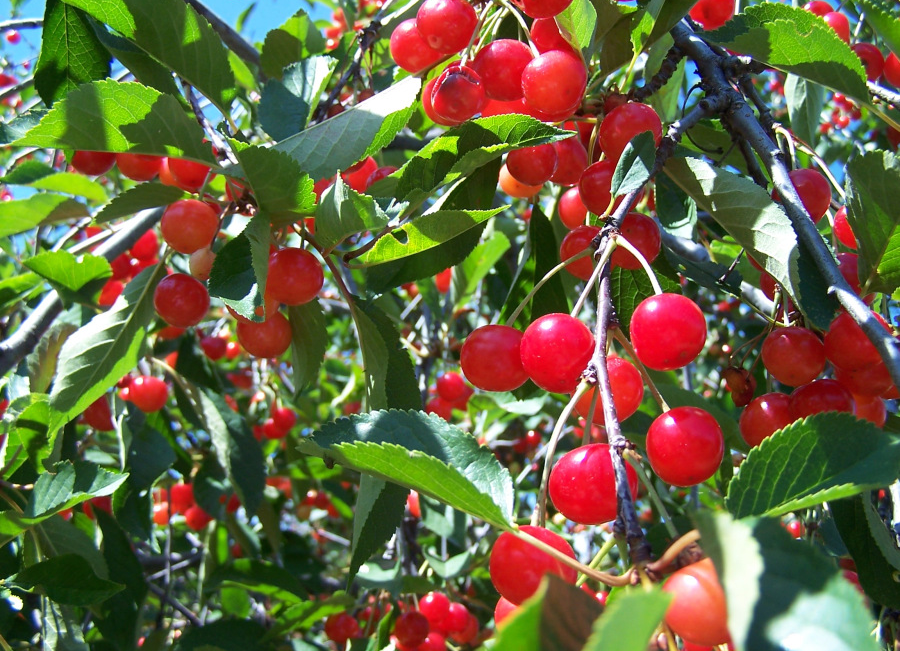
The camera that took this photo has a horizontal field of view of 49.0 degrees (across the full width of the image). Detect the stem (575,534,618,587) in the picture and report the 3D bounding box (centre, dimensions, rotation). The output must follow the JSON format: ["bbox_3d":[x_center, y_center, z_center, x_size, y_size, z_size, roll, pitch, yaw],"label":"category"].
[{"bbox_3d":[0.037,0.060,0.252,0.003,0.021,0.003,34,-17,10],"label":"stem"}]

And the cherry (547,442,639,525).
[{"bbox_3d":[0.035,0.039,0.242,0.021,0.020,0.021,0,-17,0],"label":"cherry"}]

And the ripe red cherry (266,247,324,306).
[{"bbox_3d":[-0.055,-0.017,0.352,0.021,0.020,0.021,0,-33,0],"label":"ripe red cherry"}]

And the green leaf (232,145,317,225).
[{"bbox_3d":[-0.064,-0.051,0.345,0.028,0.043,0.014,-28,4,-20],"label":"green leaf"}]

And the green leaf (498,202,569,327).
[{"bbox_3d":[0.030,-0.009,0.375,0.033,0.077,0.012,3,-9,-11],"label":"green leaf"}]

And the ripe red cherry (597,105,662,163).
[{"bbox_3d":[0.061,-0.064,0.332,0.021,0.020,0.021,0,-33,0],"label":"ripe red cherry"}]

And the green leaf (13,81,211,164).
[{"bbox_3d":[-0.125,-0.076,0.365,0.079,0.028,0.040,6,-37,0],"label":"green leaf"}]

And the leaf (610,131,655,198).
[{"bbox_3d":[0.053,-0.047,0.288,0.011,0.023,0.005,28,-12,7],"label":"leaf"}]

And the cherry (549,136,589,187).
[{"bbox_3d":[0.050,-0.071,0.427,0.021,0.020,0.021,0,-17,0],"label":"cherry"}]

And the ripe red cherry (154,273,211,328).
[{"bbox_3d":[-0.102,-0.009,0.375,0.021,0.020,0.021,0,-17,0],"label":"ripe red cherry"}]

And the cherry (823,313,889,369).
[{"bbox_3d":[0.132,0.005,0.319,0.022,0.020,0.022,0,-15,0],"label":"cherry"}]

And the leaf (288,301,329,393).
[{"bbox_3d":[-0.057,0.003,0.393,0.021,0.054,0.010,6,-17,-18],"label":"leaf"}]

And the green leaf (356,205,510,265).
[{"bbox_3d":[-0.007,-0.030,0.345,0.060,0.010,0.027,-22,-47,5],"label":"green leaf"}]

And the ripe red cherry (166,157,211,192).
[{"bbox_3d":[-0.104,-0.064,0.400,0.021,0.020,0.021,0,-17,0],"label":"ripe red cherry"}]

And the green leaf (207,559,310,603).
[{"bbox_3d":[-0.113,0.150,0.580,0.062,0.030,0.014,7,-60,1],"label":"green leaf"}]

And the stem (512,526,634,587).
[{"bbox_3d":[0.029,0.054,0.227,0.035,0.006,0.005,26,0,-21],"label":"stem"}]

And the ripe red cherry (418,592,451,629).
[{"bbox_3d":[-0.009,0.179,0.625,0.021,0.020,0.021,0,-20,0],"label":"ripe red cherry"}]

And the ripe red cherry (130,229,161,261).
[{"bbox_3d":[-0.175,-0.045,0.561,0.021,0.020,0.021,0,-18,0],"label":"ripe red cherry"}]

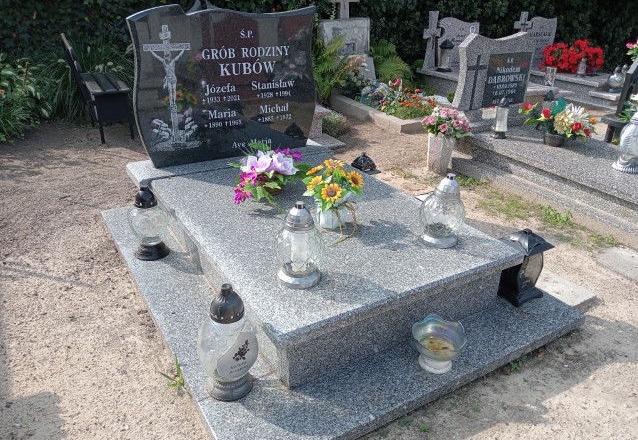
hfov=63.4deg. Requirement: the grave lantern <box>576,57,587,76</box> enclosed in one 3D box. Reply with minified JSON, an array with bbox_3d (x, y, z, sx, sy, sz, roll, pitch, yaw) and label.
[{"bbox_3d":[3.353,-1.951,6.536,0.112,0.245,0.112,-13,28,-28],"label":"grave lantern"}]

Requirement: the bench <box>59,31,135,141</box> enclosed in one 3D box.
[{"bbox_3d":[-1.958,-1.177,4.588,0.399,0.809,0.878,-11,28,-25],"label":"bench"}]

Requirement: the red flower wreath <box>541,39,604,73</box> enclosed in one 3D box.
[{"bbox_3d":[3.334,-2.147,6.789,0.707,0.365,0.388,-13,28,-28],"label":"red flower wreath"}]

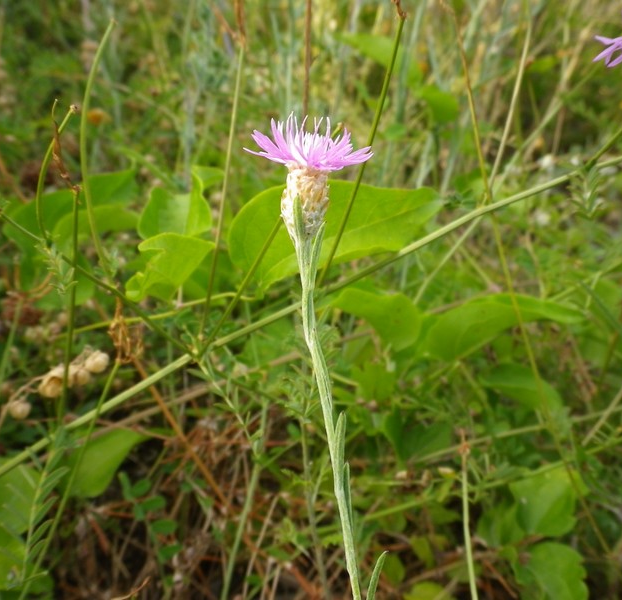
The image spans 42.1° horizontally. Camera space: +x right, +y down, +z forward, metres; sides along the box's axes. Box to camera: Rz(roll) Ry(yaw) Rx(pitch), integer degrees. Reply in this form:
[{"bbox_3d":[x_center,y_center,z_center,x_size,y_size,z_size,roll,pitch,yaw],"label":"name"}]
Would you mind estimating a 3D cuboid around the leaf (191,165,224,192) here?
[{"bbox_3d":[-0.058,-0.068,0.450,0.019,0.008,0.018,16,37,-19],"label":"leaf"}]

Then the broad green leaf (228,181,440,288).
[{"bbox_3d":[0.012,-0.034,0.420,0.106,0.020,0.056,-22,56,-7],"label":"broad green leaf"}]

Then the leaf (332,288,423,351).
[{"bbox_3d":[0.035,0.010,0.430,0.048,0.013,0.036,21,47,0],"label":"leaf"}]

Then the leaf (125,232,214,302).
[{"bbox_3d":[-0.070,-0.016,0.400,0.043,0.014,0.040,-6,48,12],"label":"leaf"}]

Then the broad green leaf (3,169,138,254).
[{"bbox_3d":[-0.136,-0.050,0.460,0.079,0.016,0.046,-26,57,-9],"label":"broad green leaf"}]

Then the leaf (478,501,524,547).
[{"bbox_3d":[0.118,0.138,0.500,0.028,0.009,0.031,-18,58,0],"label":"leaf"}]

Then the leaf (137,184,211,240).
[{"bbox_3d":[-0.073,-0.046,0.430,0.040,0.014,0.042,0,39,0],"label":"leaf"}]

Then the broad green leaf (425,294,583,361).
[{"bbox_3d":[0.108,0.015,0.450,0.088,0.018,0.045,-5,41,-9],"label":"broad green leaf"}]

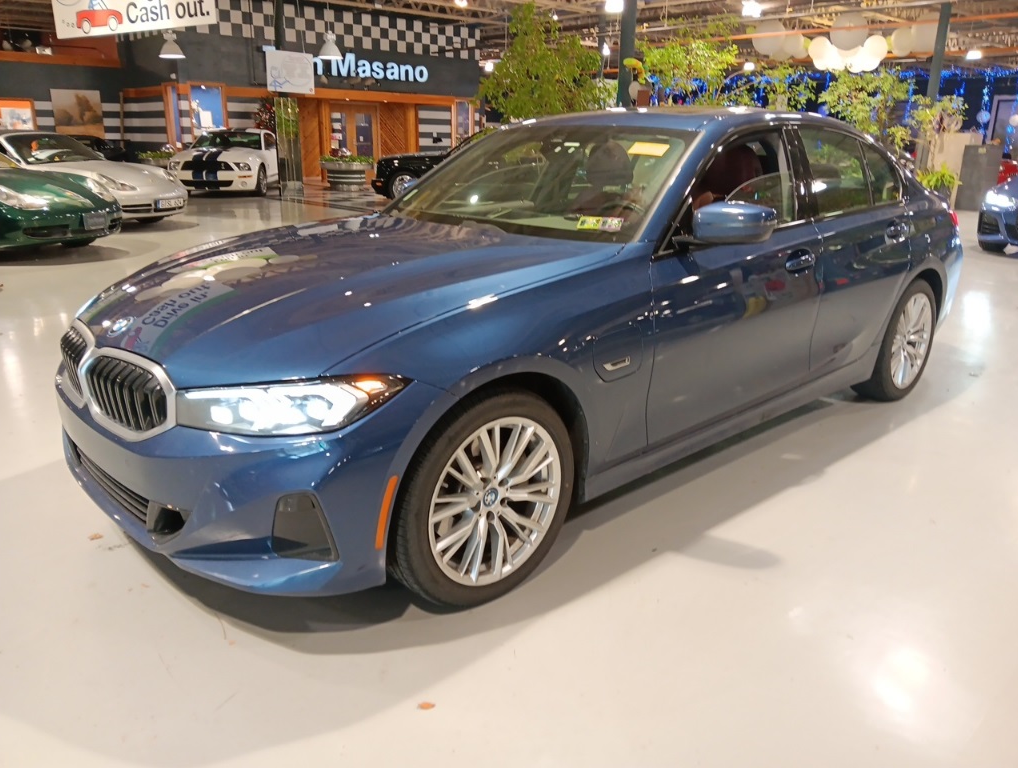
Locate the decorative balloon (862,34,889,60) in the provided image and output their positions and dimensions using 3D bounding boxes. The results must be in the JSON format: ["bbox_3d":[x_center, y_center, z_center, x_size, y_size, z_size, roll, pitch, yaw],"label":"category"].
[{"bbox_3d":[8.716,-8.000,18.300,0.550,0.570,0.550,8,19,22],"label":"decorative balloon"}]

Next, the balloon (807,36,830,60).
[{"bbox_3d":[7.723,-8.332,19.100,0.560,0.571,0.560,7,19,19],"label":"balloon"}]

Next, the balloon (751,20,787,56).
[{"bbox_3d":[6.198,-8.233,18.300,0.790,0.800,0.790,6,18,16],"label":"balloon"}]

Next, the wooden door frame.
[{"bbox_3d":[-4.542,-7.198,22.975,1.760,2.220,0.150,-15,23,-40],"label":"wooden door frame"}]

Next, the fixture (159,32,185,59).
[{"bbox_3d":[-6.577,-6.621,15.000,0.485,0.540,0.485,-6,19,-21],"label":"fixture"}]

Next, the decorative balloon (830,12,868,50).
[{"bbox_3d":[8.387,-8.708,19.000,0.860,0.877,0.860,8,19,21],"label":"decorative balloon"}]

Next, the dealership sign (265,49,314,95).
[{"bbox_3d":[-4.406,-6.272,15.500,1.040,0.750,0.020,-15,23,-40],"label":"dealership sign"}]

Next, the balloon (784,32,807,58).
[{"bbox_3d":[7.239,-8.570,19.500,0.590,0.602,0.590,6,19,18],"label":"balloon"}]

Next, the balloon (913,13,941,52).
[{"bbox_3d":[9.888,-8.226,18.000,0.870,0.887,0.870,9,20,25],"label":"balloon"}]

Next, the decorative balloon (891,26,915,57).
[{"bbox_3d":[9.102,-7.871,17.700,0.600,0.612,0.600,9,19,24],"label":"decorative balloon"}]

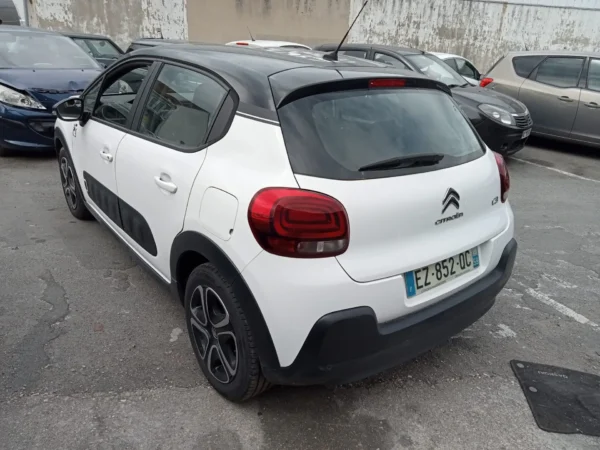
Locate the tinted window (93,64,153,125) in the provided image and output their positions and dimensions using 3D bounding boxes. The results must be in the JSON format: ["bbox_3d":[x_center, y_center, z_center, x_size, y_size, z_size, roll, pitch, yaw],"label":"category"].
[{"bbox_3d":[-1.111,-0.818,2.970,0.100,0.410,0.750,-1,20,-40],"label":"tinted window"}]

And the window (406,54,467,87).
[{"bbox_3d":[1.919,-2.204,6.925,0.600,0.450,1.320,19,27,35],"label":"window"}]

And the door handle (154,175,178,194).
[{"bbox_3d":[-0.619,-0.185,2.249,0.055,0.046,0.225,-13,27,-36],"label":"door handle"}]

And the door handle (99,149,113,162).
[{"bbox_3d":[-1.164,-0.418,2.919,0.050,0.048,0.215,-14,28,-35],"label":"door handle"}]

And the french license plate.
[{"bbox_3d":[0.635,0.197,2.123,0.520,0.110,0.020,-14,16,-35],"label":"french license plate"}]

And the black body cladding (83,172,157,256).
[{"bbox_3d":[-1.119,-0.113,2.942,0.050,0.200,1.270,-13,27,-36],"label":"black body cladding"}]

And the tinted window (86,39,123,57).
[{"bbox_3d":[-4.120,-3.564,9.800,0.060,0.440,0.950,3,15,44],"label":"tinted window"}]

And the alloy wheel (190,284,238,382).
[{"bbox_3d":[-0.338,0.471,2.216,0.160,0.440,0.440,-13,27,-36],"label":"alloy wheel"}]

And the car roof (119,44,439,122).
[{"bbox_3d":[-0.087,-0.855,2.761,1.240,0.220,1.740,-14,28,-35],"label":"car roof"}]

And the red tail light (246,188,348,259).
[{"bbox_3d":[0.003,-0.015,1.759,0.295,0.230,0.295,-14,28,-35],"label":"red tail light"}]

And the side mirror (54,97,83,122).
[{"bbox_3d":[-1.527,-0.759,3.199,0.220,0.160,0.140,-14,28,-35],"label":"side mirror"}]

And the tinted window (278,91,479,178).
[{"bbox_3d":[0.460,-0.408,2.181,1.270,0.435,0.120,-13,-17,-36],"label":"tinted window"}]

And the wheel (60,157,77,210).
[{"bbox_3d":[-1.888,-0.343,4.091,0.140,0.450,0.450,-14,28,-35],"label":"wheel"}]

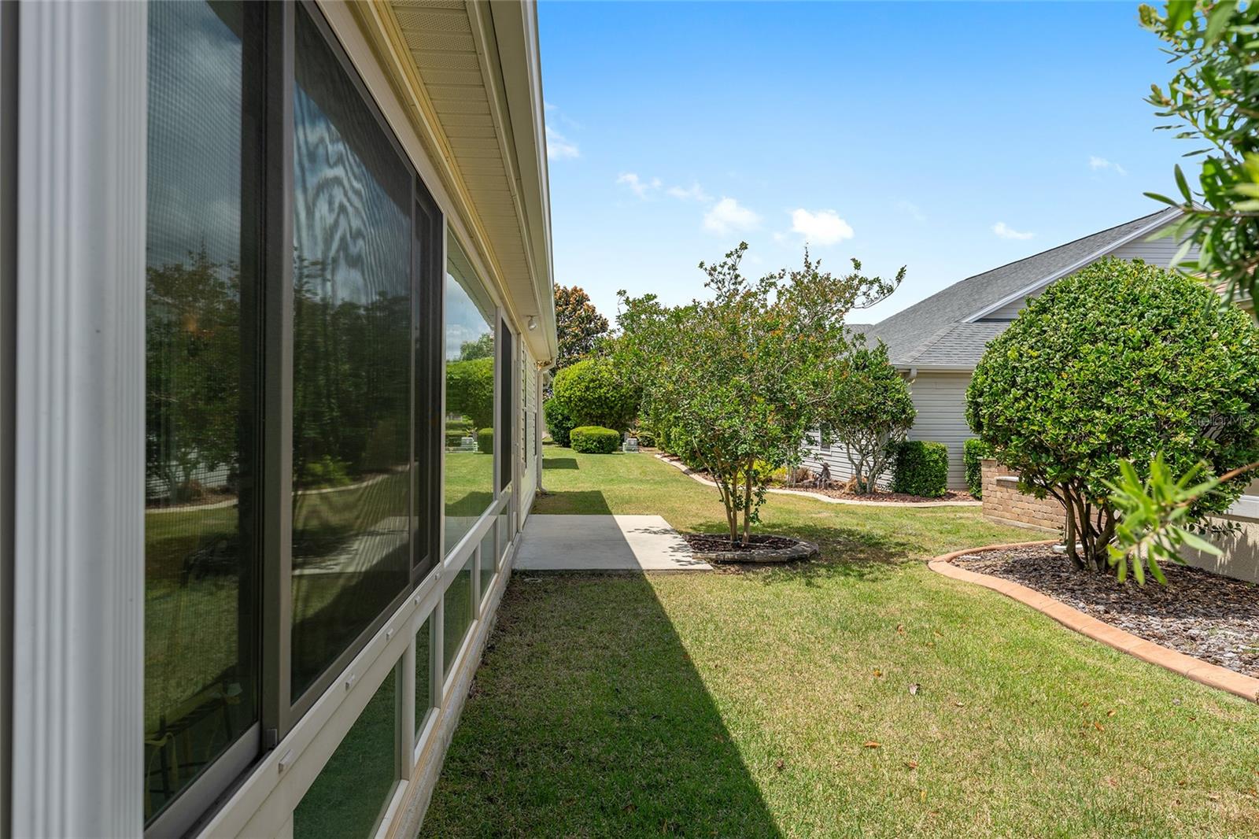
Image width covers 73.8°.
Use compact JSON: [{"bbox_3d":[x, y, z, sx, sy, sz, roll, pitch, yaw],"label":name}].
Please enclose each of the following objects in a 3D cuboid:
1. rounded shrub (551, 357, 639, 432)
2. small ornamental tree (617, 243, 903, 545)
[{"bbox_3d":[-1.330,-0.740,38.500,4.300,4.250,4.000,0,0,-5],"label":"rounded shrub"},{"bbox_3d":[1.430,-0.280,9.200,3.050,3.300,2.800,0,0,-5],"label":"small ornamental tree"}]

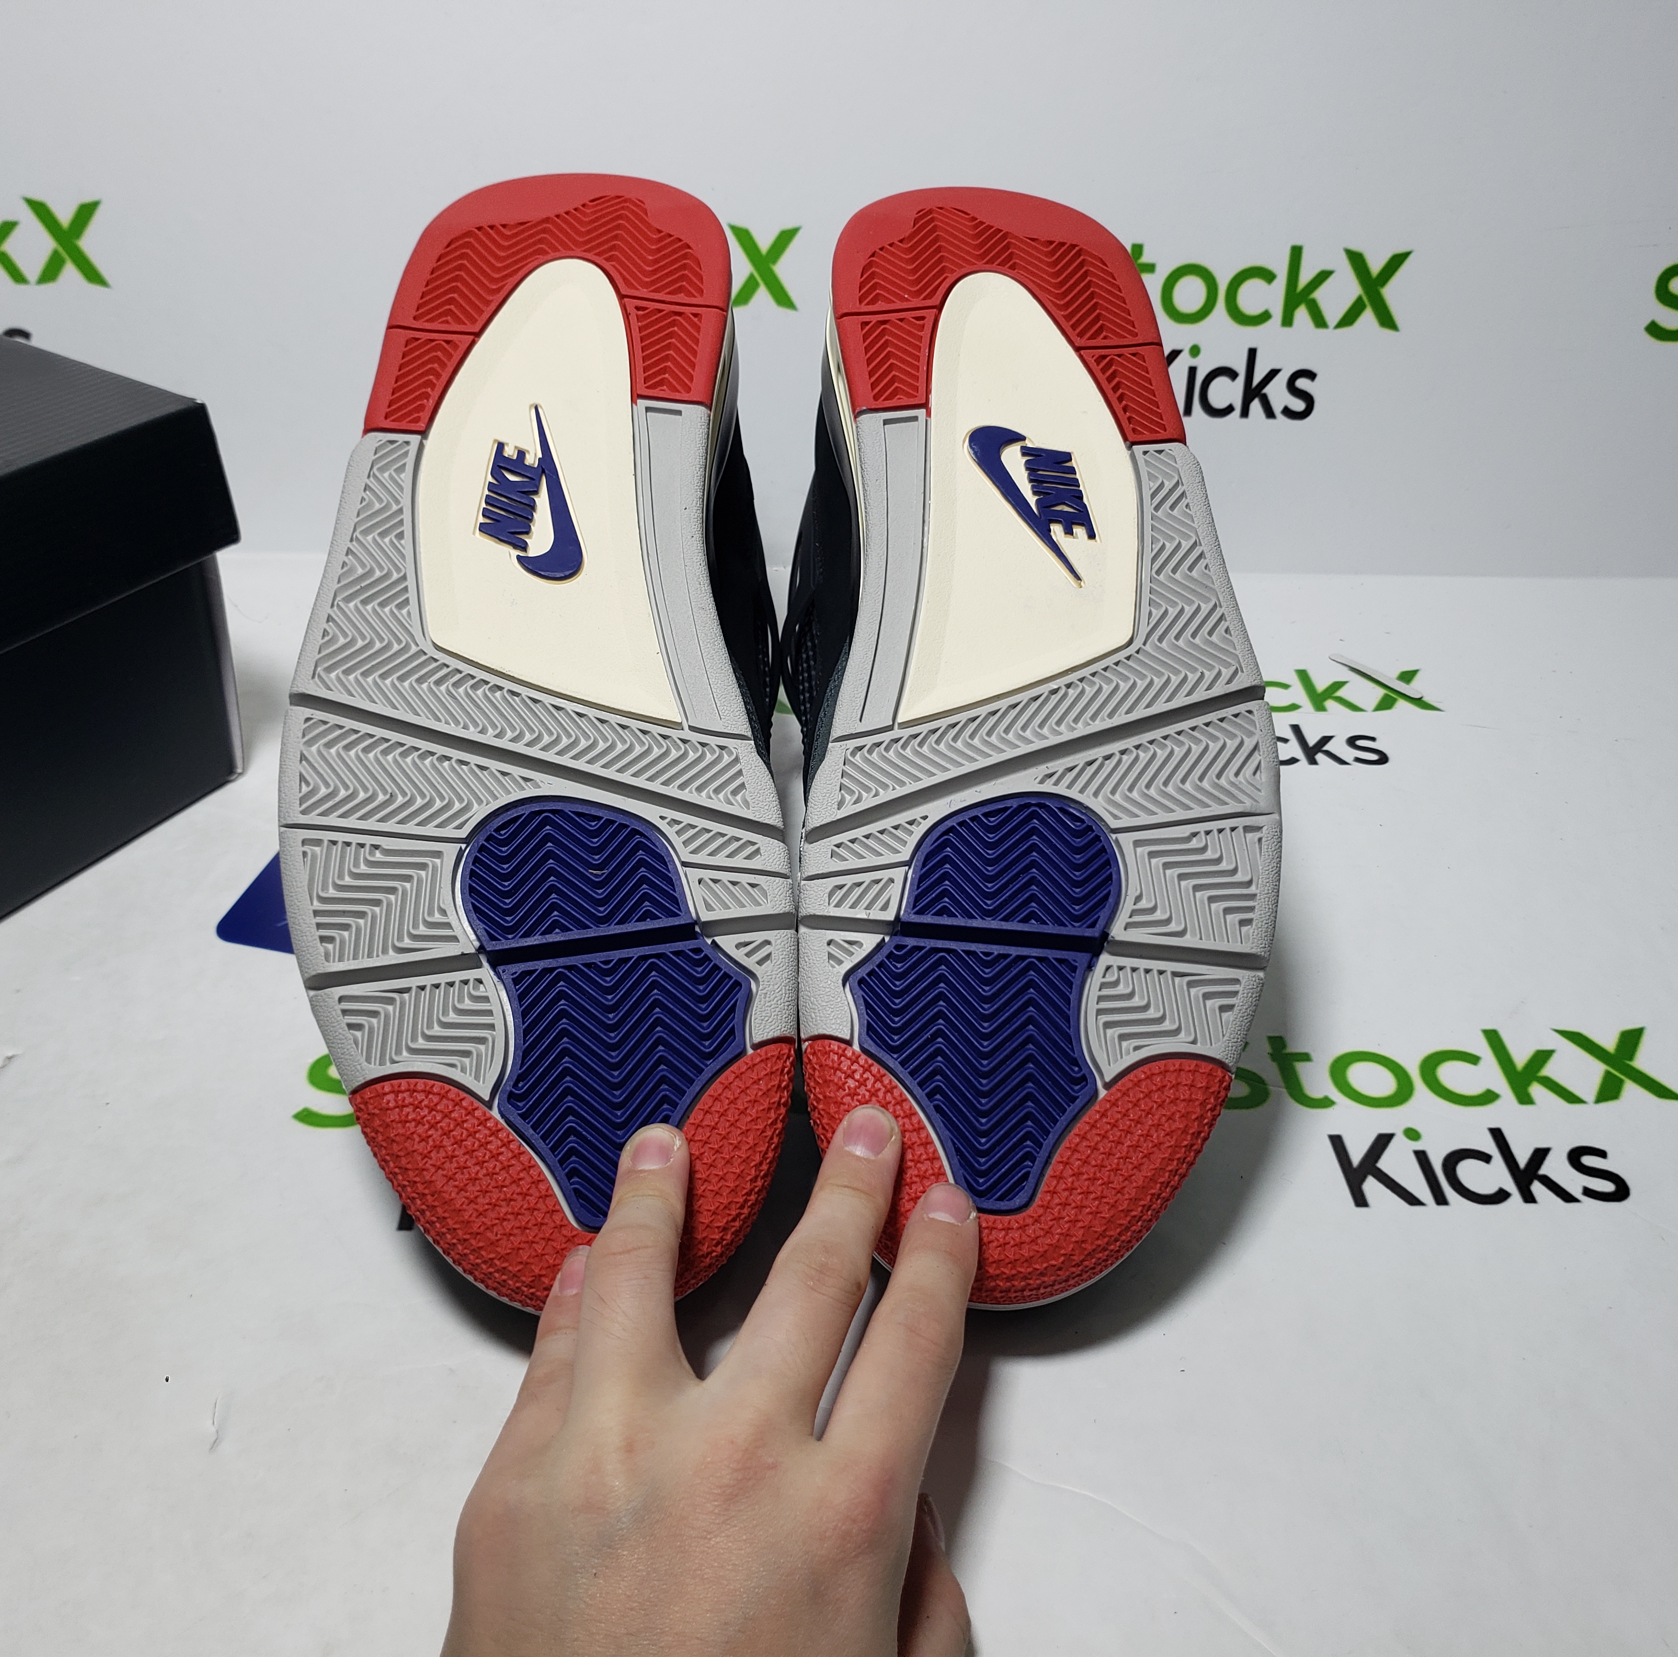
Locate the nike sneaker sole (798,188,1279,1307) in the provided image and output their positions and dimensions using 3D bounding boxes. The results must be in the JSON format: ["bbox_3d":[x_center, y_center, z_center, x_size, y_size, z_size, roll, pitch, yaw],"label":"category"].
[{"bbox_3d":[0.050,-0.011,0.476,0.117,0.145,0.306,2,67,1],"label":"nike sneaker sole"}]

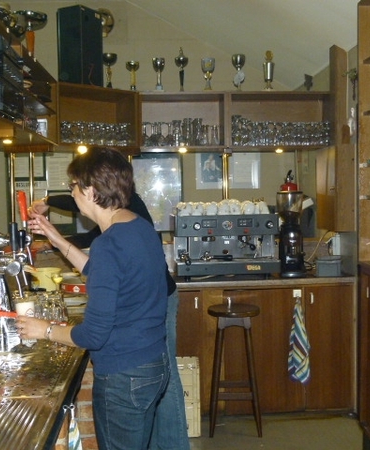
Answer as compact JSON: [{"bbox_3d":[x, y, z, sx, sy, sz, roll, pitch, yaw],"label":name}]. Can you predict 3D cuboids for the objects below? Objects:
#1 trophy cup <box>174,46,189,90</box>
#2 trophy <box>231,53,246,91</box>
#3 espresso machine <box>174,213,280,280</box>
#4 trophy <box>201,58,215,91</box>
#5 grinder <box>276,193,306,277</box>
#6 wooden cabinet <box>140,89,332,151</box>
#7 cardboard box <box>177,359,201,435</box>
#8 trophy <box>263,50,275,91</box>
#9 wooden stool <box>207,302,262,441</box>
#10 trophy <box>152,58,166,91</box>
[{"bbox_3d":[-0.020,-1.110,4.361,0.098,0.331,0.098,-1,3,-4],"label":"trophy cup"},{"bbox_3d":[0.392,-1.091,4.389,0.100,0.280,0.100,-1,3,-4],"label":"trophy"},{"bbox_3d":[0.278,0.141,4.348,0.715,0.459,0.490,-1,3,-4],"label":"espresso machine"},{"bbox_3d":[0.171,-1.075,4.375,0.102,0.255,0.102,-1,3,-4],"label":"trophy"},{"bbox_3d":[0.760,0.060,4.390,0.194,0.604,0.320,-1,3,-4],"label":"grinder"},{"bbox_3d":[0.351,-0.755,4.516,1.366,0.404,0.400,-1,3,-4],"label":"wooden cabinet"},{"bbox_3d":[-0.092,1.090,3.893,0.360,0.465,0.290,-1,3,-4],"label":"cardboard box"},{"bbox_3d":[0.612,-1.108,4.402,0.088,0.308,0.088,-1,3,-4],"label":"trophy"},{"bbox_3d":[0.312,0.919,3.874,0.340,0.798,0.340,-1,3,-4],"label":"wooden stool"},{"bbox_3d":[-0.184,-1.069,4.352,0.095,0.255,0.095,-1,3,-4],"label":"trophy"}]

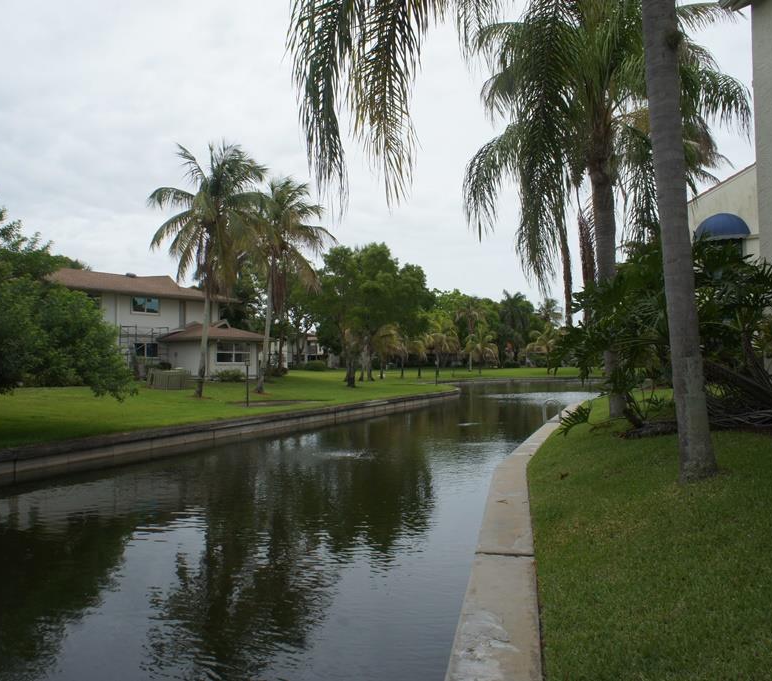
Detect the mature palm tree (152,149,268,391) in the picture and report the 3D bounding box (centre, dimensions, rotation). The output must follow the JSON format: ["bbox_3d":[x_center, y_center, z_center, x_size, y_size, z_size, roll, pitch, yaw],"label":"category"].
[{"bbox_3d":[-7.720,-3.060,29.500,5.100,11.010,5.100,-1,-2,0],"label":"mature palm tree"}]

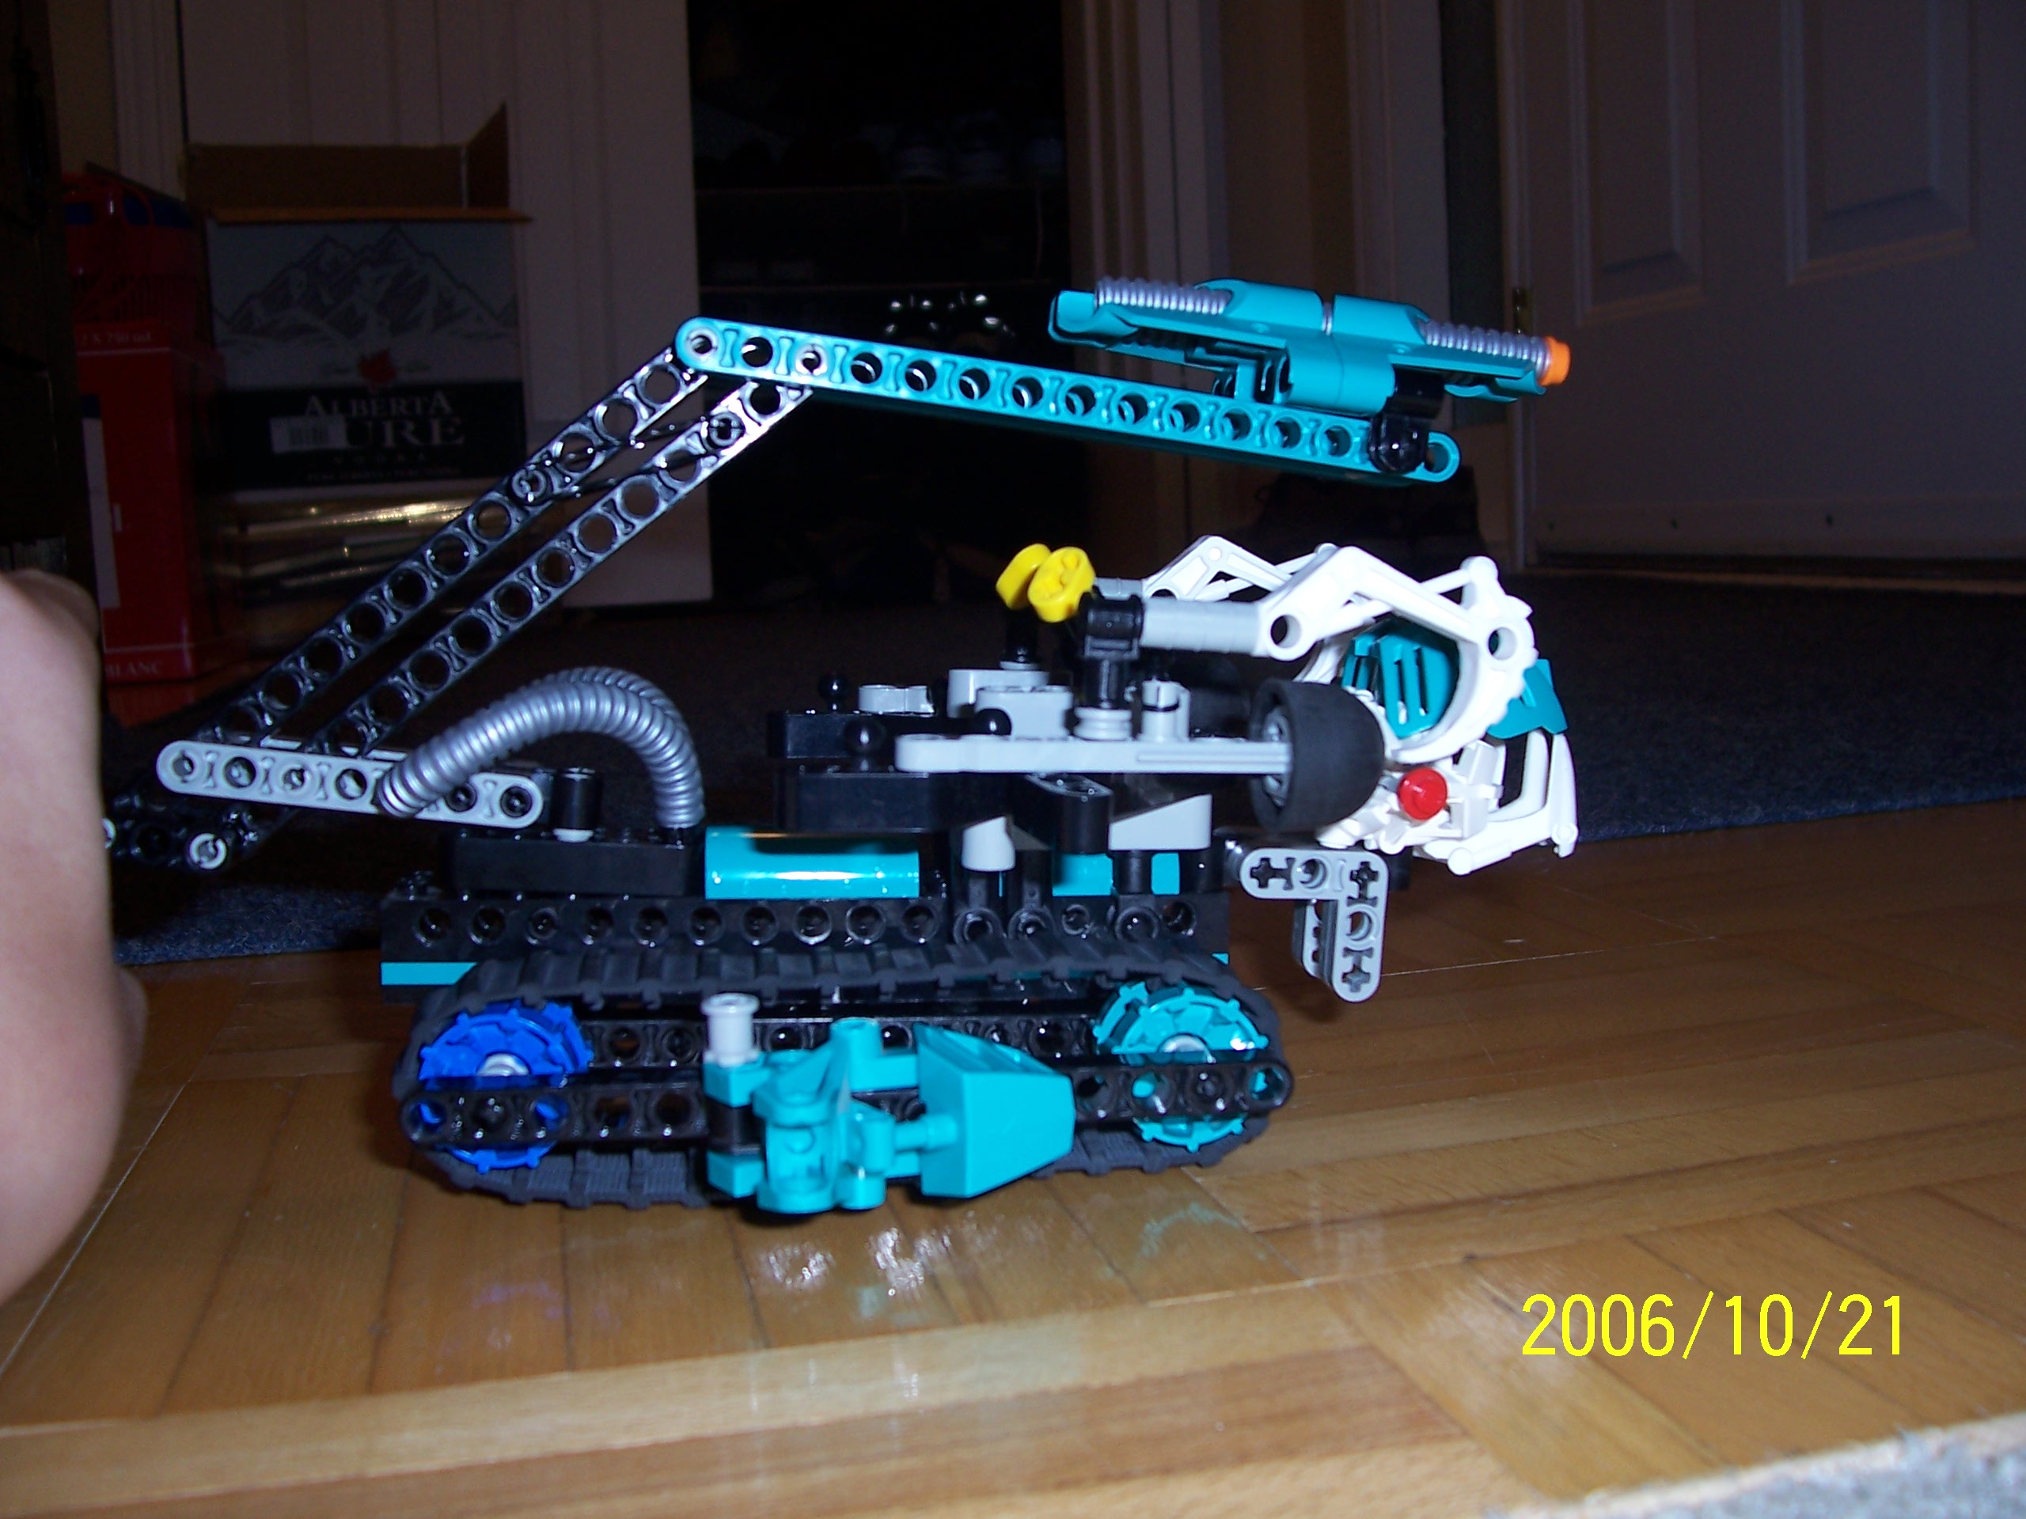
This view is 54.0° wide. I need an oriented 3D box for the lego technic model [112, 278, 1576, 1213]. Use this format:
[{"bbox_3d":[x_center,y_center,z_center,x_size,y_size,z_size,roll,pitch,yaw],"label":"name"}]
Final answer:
[{"bbox_3d":[-0.026,-0.010,0.311,0.242,0.128,0.142,-3,6,-8],"label":"lego technic model"}]

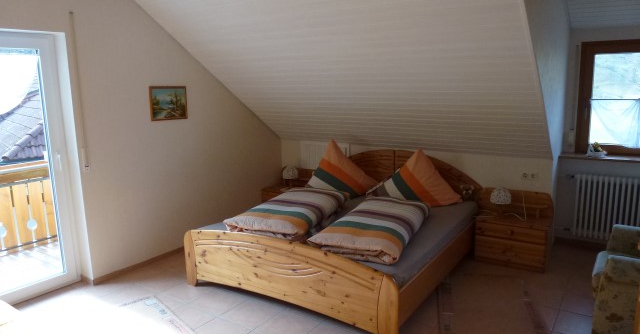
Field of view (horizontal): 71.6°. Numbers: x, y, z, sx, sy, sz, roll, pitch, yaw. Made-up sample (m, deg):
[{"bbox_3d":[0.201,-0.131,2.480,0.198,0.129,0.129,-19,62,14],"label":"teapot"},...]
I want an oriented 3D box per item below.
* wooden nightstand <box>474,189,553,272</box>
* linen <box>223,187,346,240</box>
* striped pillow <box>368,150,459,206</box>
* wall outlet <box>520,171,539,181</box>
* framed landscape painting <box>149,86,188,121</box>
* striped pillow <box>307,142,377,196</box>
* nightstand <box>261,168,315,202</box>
[{"bbox_3d":[1.794,0.563,4.091,0.590,0.630,0.360,5,13,32],"label":"wooden nightstand"},{"bbox_3d":[-0.226,0.374,3.946,0.720,0.170,1.050,4,12,25],"label":"linen"},{"bbox_3d":[0.931,0.078,4.421,0.860,0.510,0.320,5,12,29],"label":"striped pillow"},{"bbox_3d":[1.920,0.086,4.064,0.151,0.082,0.015,6,13,35],"label":"wall outlet"},{"bbox_3d":[-1.458,-0.623,4.324,0.025,0.330,0.415,6,13,35],"label":"framed landscape painting"},{"bbox_3d":[0.195,-0.002,4.829,0.800,0.540,0.330,5,12,29],"label":"striped pillow"},{"bbox_3d":[-0.369,0.352,5.477,0.590,0.630,0.360,5,13,32],"label":"nightstand"}]

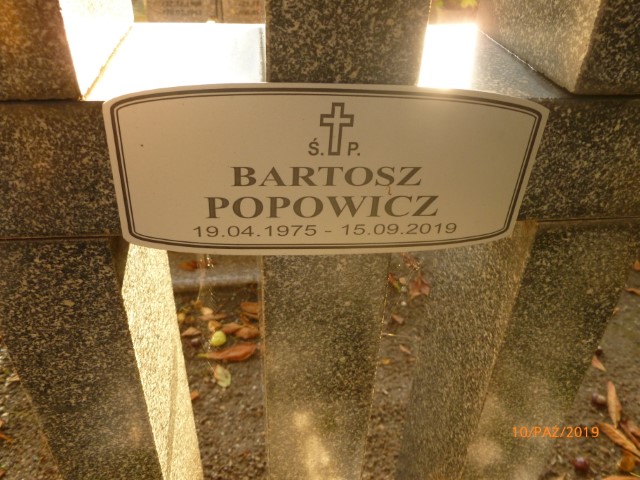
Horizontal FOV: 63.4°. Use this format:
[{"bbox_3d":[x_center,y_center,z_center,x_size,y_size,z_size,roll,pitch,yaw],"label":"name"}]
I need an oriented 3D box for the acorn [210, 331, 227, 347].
[{"bbox_3d":[-0.207,0.201,1.056,0.030,0.029,0.030,2,33,0],"label":"acorn"}]

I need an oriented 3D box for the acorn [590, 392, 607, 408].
[{"bbox_3d":[0.549,0.316,1.021,0.028,0.025,0.026,2,32,0],"label":"acorn"}]

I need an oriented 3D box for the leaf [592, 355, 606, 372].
[{"bbox_3d":[0.674,0.298,1.248,0.022,0.012,0.049,-5,34,-10],"label":"leaf"}]

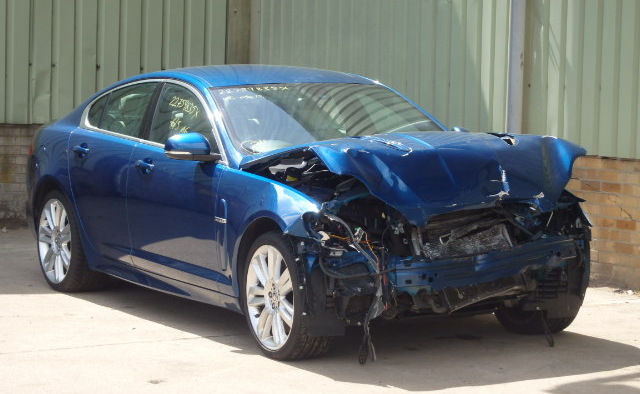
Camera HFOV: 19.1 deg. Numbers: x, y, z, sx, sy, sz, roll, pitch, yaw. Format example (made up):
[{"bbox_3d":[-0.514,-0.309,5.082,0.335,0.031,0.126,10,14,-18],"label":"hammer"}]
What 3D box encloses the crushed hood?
[{"bbox_3d":[0.511,-0.136,10.137,1.520,0.430,1.250,-3,6,-29],"label":"crushed hood"}]

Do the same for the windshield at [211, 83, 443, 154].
[{"bbox_3d":[0.088,-0.429,10.856,1.380,0.150,0.902,-3,38,-29],"label":"windshield"}]

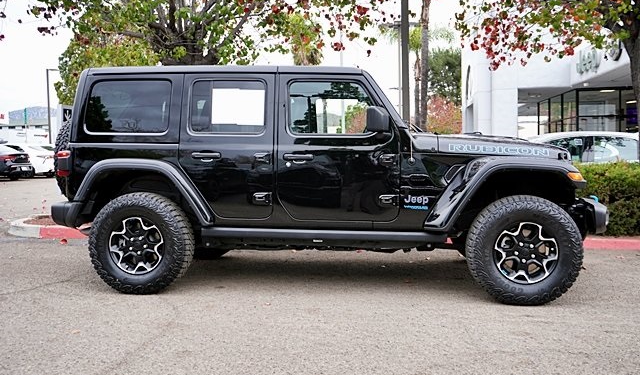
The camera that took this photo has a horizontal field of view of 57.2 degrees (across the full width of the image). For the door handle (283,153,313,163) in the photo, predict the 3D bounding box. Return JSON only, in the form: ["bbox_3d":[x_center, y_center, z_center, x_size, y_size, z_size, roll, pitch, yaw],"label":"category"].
[{"bbox_3d":[-0.168,-0.226,4.573,0.236,0.078,0.055,0,4,7],"label":"door handle"}]

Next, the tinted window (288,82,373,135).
[{"bbox_3d":[0.087,-0.626,4.599,0.677,0.420,0.040,0,4,7],"label":"tinted window"}]

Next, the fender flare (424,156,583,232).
[{"bbox_3d":[1.363,0.049,4.401,1.150,0.558,0.240,0,4,7],"label":"fender flare"}]

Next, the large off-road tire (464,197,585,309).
[{"bbox_3d":[1.540,0.472,4.449,0.822,0.815,0.285,0,3,7],"label":"large off-road tire"}]

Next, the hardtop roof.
[{"bbox_3d":[-0.707,-0.993,5.428,2.330,0.130,1.420,1,3,7],"label":"hardtop roof"}]

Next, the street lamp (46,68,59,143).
[{"bbox_3d":[-18.078,-4.635,40.000,0.900,6.900,0.300,-1,3,0],"label":"street lamp"}]

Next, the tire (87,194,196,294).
[{"bbox_3d":[-1.448,0.454,4.793,0.822,0.815,0.285,0,3,7],"label":"tire"}]

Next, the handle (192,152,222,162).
[{"bbox_3d":[-0.899,-0.237,4.663,0.242,0.077,0.055,0,4,7],"label":"handle"}]

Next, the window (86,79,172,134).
[{"bbox_3d":[-1.577,-0.655,4.796,0.715,0.445,0.050,0,-2,7],"label":"window"}]

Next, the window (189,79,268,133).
[{"bbox_3d":[-0.735,-0.643,4.700,0.615,0.435,0.050,0,-2,7],"label":"window"}]

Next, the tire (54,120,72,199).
[{"bbox_3d":[-2.176,-0.240,5.601,0.285,0.822,0.822,0,3,7],"label":"tire"}]

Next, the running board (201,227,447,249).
[{"bbox_3d":[0.012,0.386,4.614,1.921,0.165,0.150,0,4,7],"label":"running board"}]

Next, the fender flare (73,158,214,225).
[{"bbox_3d":[-1.420,0.029,4.707,1.150,0.525,0.170,0,3,7],"label":"fender flare"}]

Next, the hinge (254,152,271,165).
[{"bbox_3d":[-0.448,-0.228,4.620,0.136,0.094,0.050,0,4,7],"label":"hinge"}]

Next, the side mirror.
[{"bbox_3d":[0.437,-0.503,4.357,0.165,0.190,0.220,0,4,7],"label":"side mirror"}]

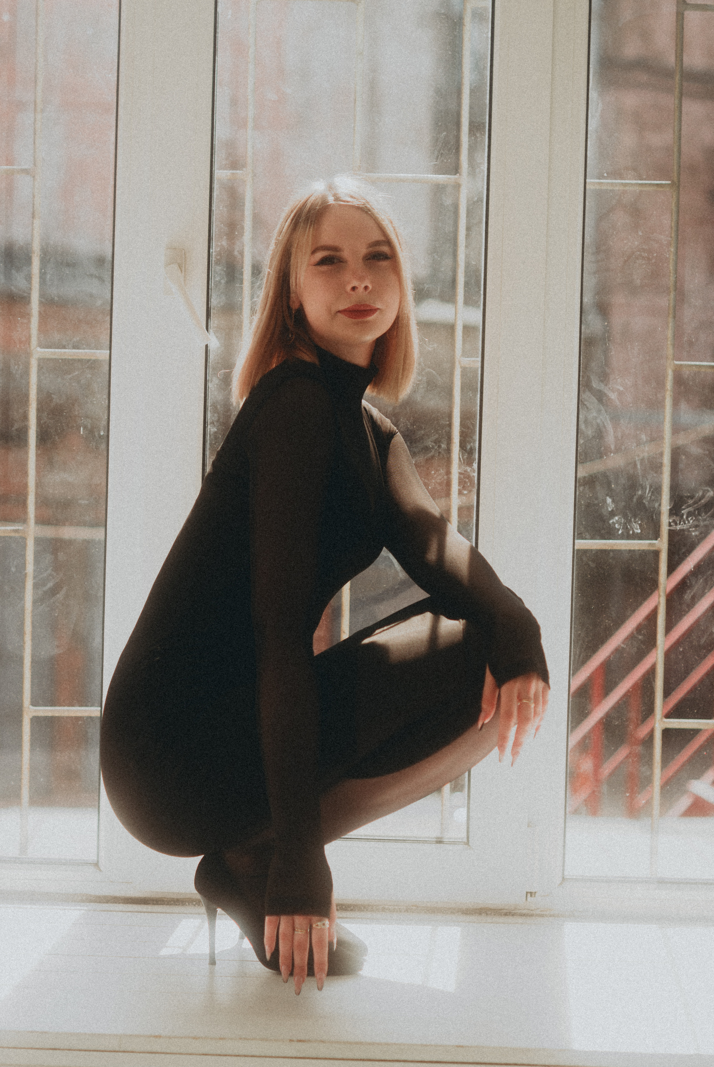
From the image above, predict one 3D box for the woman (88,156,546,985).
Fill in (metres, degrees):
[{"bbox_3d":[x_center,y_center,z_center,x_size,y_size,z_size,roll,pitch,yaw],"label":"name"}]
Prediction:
[{"bbox_3d":[-0.042,0.047,2.030,0.560,1.030,0.410,2,2,16],"label":"woman"}]

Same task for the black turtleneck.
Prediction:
[{"bbox_3d":[-0.040,0.108,2.020,0.550,0.710,0.400,2,2,16],"label":"black turtleneck"}]

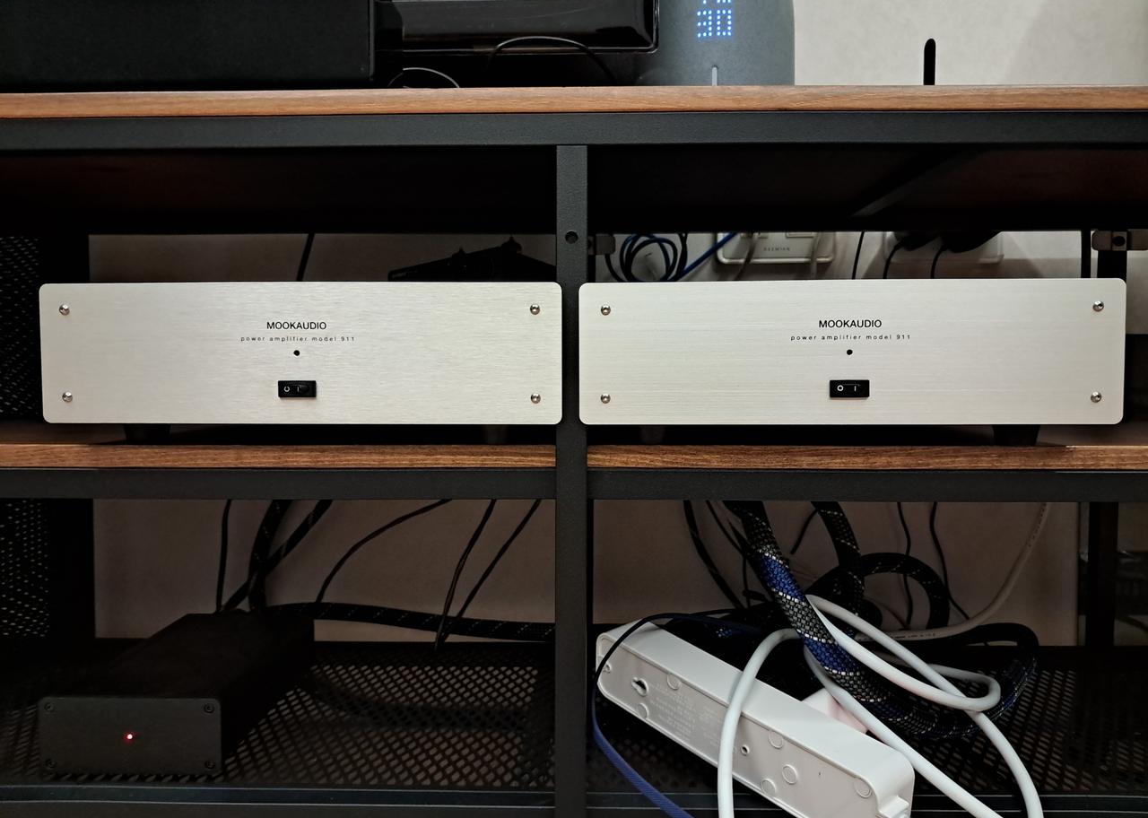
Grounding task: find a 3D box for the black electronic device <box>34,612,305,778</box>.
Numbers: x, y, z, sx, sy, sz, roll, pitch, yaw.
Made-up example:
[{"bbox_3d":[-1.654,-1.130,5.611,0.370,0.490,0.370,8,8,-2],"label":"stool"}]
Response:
[{"bbox_3d":[-0.374,0.272,0.891,0.155,0.067,0.272,0,2,0],"label":"black electronic device"}]

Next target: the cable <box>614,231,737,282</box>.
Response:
[{"bbox_3d":[0.128,-0.189,1.130,0.158,0.080,0.050,0,2,0],"label":"cable"}]

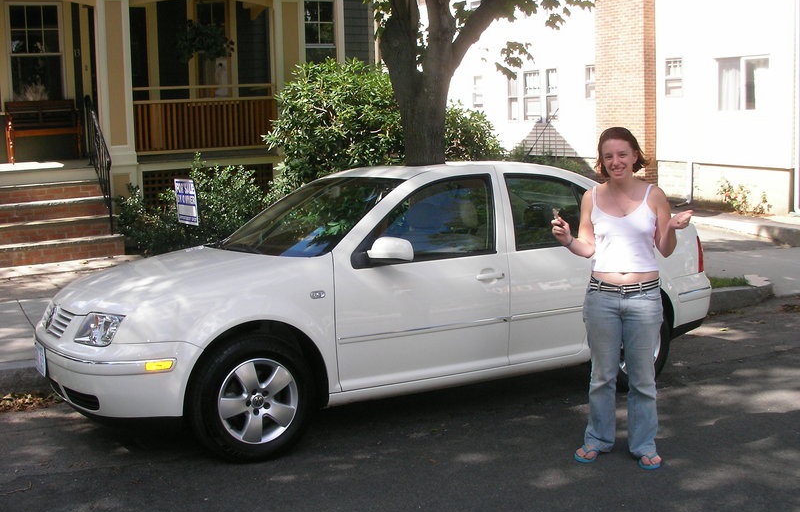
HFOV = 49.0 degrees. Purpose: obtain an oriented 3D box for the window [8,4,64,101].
[{"bbox_3d":[-5.242,-2.928,12.700,0.740,1.450,0.140,-4,7,-25],"label":"window"}]

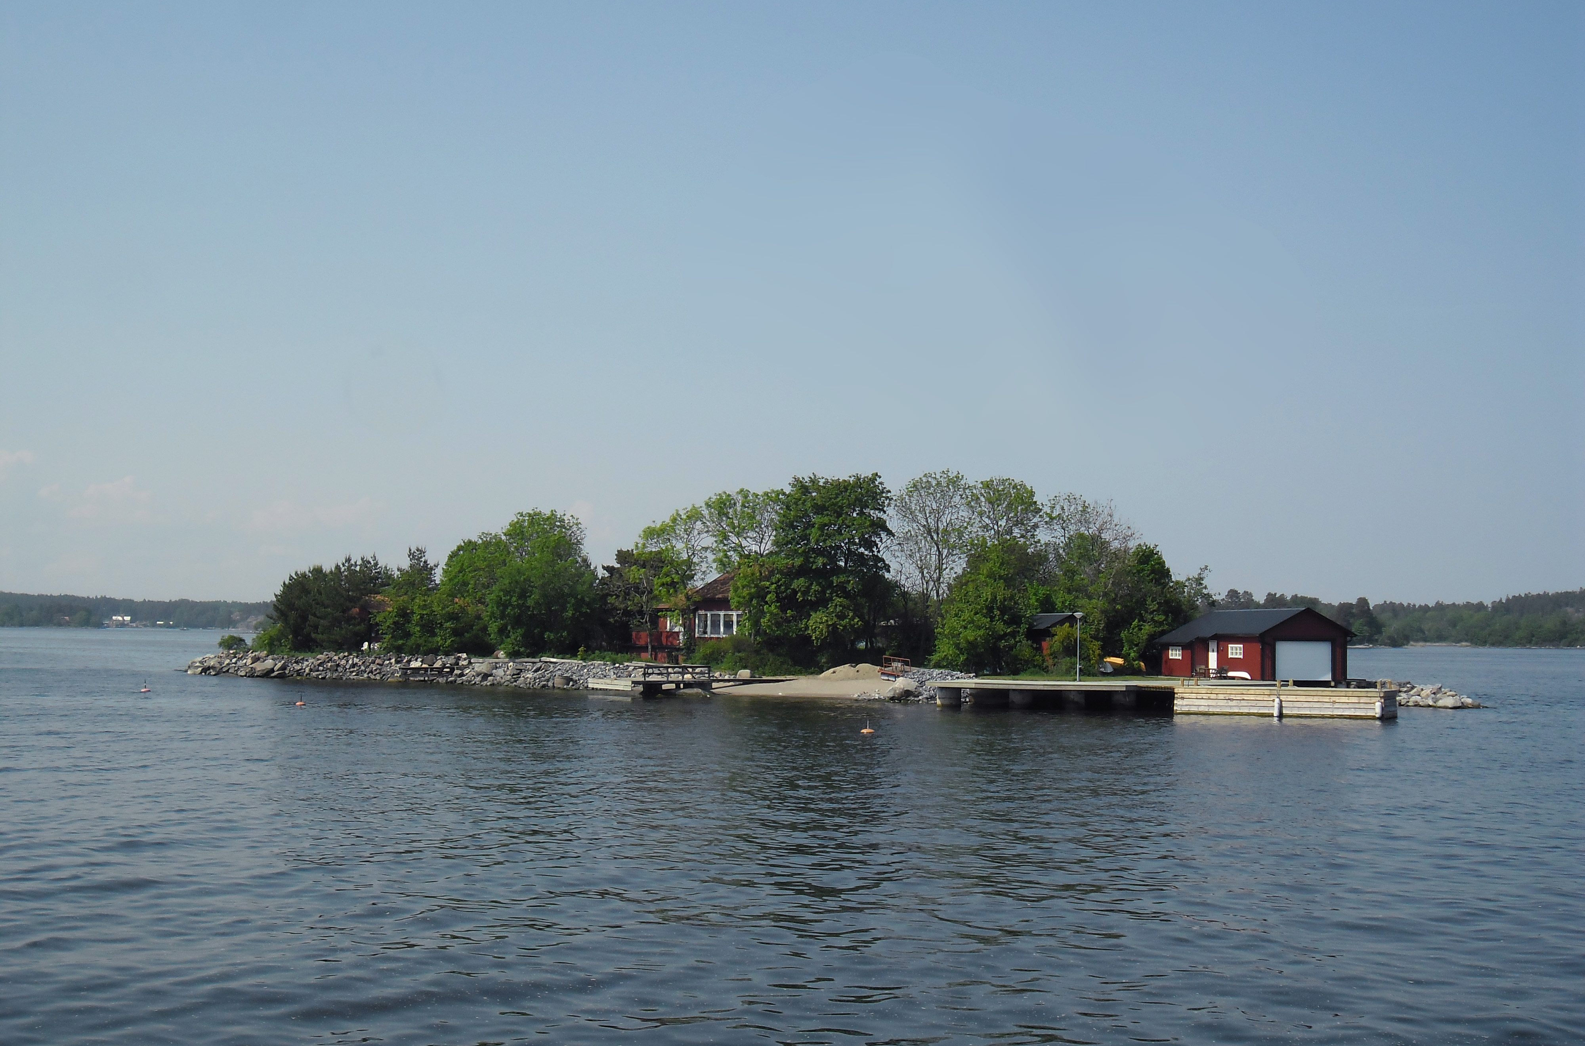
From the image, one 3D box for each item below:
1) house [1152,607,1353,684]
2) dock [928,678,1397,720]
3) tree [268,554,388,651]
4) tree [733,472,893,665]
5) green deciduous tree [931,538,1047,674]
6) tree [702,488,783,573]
[{"bbox_3d":[26.487,7.034,116.520,7.030,4.146,10.280,2,-3,-18],"label":"house"},{"bbox_3d":[18.977,9.116,105.470,23.309,1.600,6.000,0,-3,12],"label":"dock"},{"bbox_3d":[-36.009,6.310,156.860,9.639,7.513,8.500,1,-3,-13],"label":"tree"},{"bbox_3d":[1.422,3.202,136.018,10.449,13.042,9.500,1,-3,1],"label":"tree"},{"bbox_3d":[11.719,4.968,119.911,6.707,8.100,6.500,0,-3,6],"label":"green deciduous tree"},{"bbox_3d":[-3.135,3.628,150.012,7.283,12.539,7.000,1,-3,-1],"label":"tree"}]

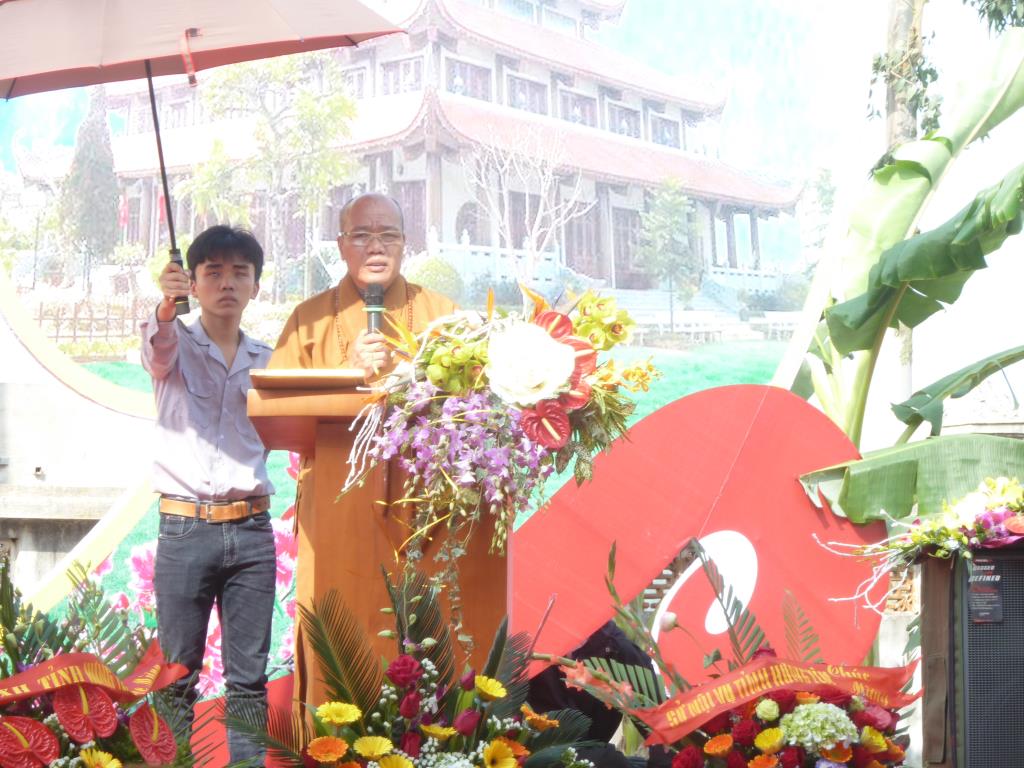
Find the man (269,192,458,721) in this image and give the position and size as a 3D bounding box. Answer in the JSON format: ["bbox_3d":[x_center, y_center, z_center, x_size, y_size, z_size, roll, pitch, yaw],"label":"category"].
[{"bbox_3d":[-0.345,0.335,12.600,0.560,1.630,0.400,0,0,-5],"label":"man"}]

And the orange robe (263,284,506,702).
[{"bbox_3d":[-0.345,0.420,12.600,0.560,1.360,0.400,0,0,-5],"label":"orange robe"}]

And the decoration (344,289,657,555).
[{"bbox_3d":[-0.025,0.100,12.050,0.750,0.660,0.420,0,0,-8],"label":"decoration"}]

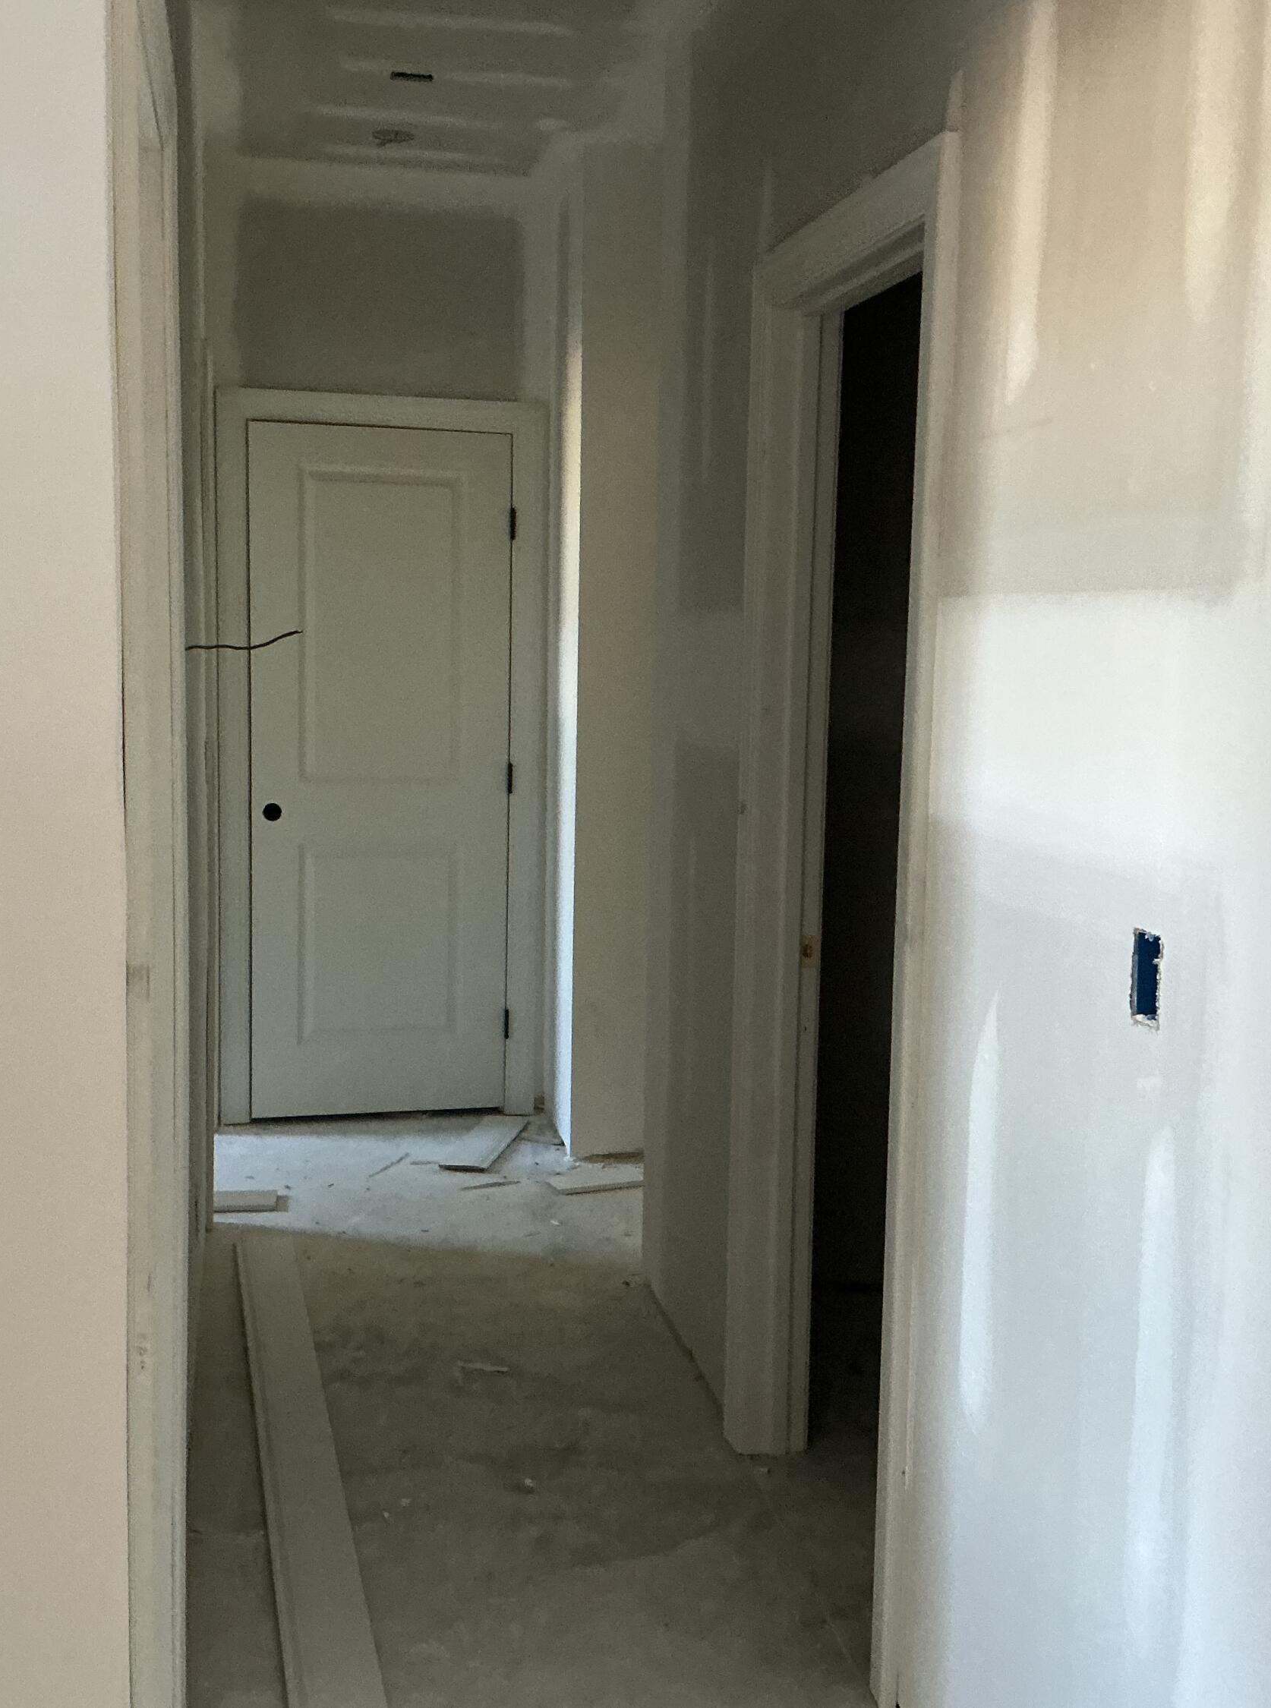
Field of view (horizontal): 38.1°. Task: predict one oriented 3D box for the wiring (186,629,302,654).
[{"bbox_3d":[-0.620,-0.335,2.896,0.190,0.034,0.022,0,7,-12],"label":"wiring"}]

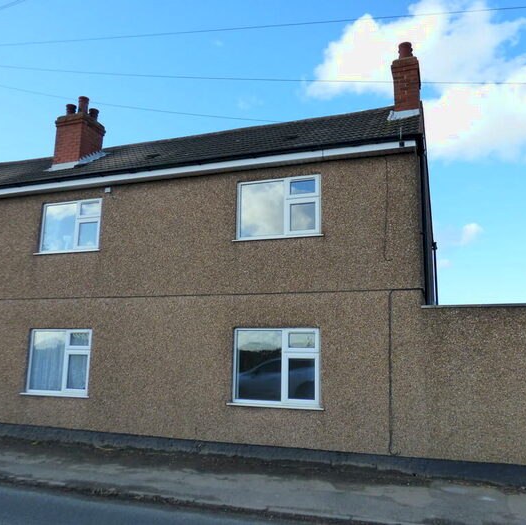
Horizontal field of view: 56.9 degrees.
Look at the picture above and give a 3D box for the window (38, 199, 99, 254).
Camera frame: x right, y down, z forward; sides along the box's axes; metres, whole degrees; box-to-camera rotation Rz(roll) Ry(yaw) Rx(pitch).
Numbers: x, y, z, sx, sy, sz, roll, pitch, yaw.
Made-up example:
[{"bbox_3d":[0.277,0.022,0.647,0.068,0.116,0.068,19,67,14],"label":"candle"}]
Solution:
[{"bbox_3d":[-3.742,-0.701,9.483,1.410,1.005,0.100,-3,-10,19],"label":"window"}]

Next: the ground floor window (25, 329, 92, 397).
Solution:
[{"bbox_3d":[-3.806,1.855,9.064,1.432,1.215,0.100,-3,-10,19],"label":"ground floor window"}]

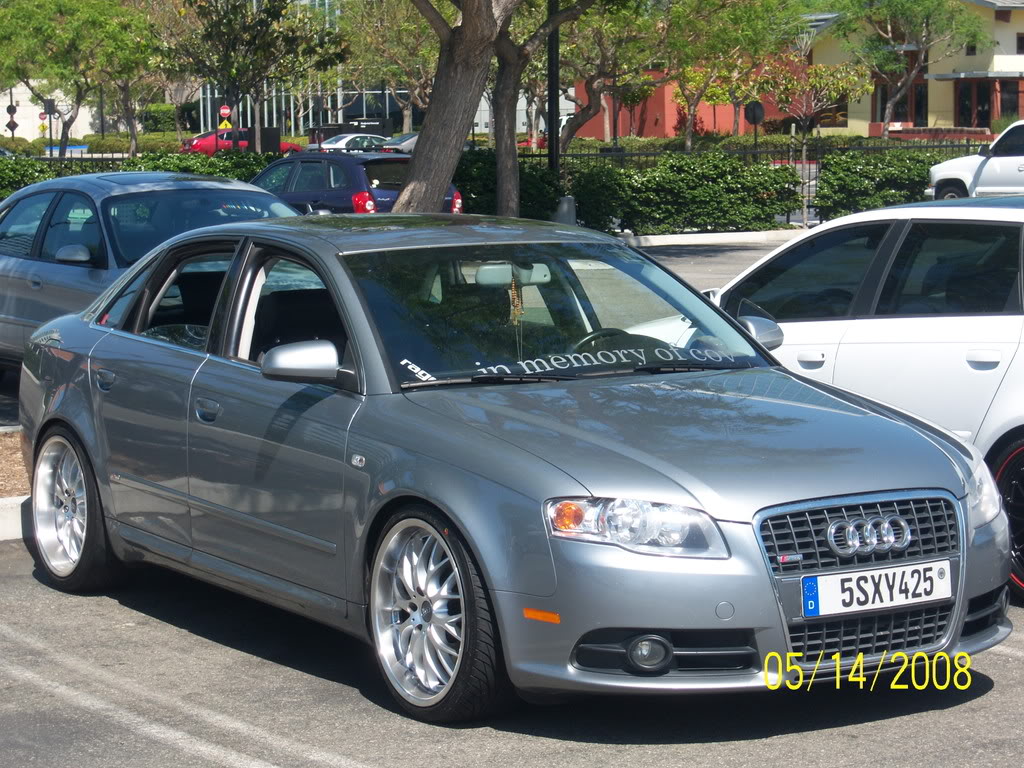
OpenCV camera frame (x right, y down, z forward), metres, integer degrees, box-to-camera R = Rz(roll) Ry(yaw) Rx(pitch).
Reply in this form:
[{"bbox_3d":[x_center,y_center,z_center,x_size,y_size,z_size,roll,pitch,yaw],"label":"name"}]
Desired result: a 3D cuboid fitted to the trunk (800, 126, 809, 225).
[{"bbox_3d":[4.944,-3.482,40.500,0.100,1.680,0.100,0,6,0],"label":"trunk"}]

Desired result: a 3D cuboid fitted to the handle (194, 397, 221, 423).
[{"bbox_3d":[-1.012,0.084,7.929,0.050,0.065,0.200,-3,6,-32],"label":"handle"}]

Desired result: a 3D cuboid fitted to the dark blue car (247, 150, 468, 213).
[{"bbox_3d":[-2.460,-2.490,33.050,1.705,1.470,4.330,-4,7,-33],"label":"dark blue car"}]

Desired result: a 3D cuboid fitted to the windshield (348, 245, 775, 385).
[{"bbox_3d":[0.128,-0.224,7.692,1.410,0.112,0.858,-3,37,-32],"label":"windshield"}]

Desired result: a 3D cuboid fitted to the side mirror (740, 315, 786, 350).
[{"bbox_3d":[0.818,-0.161,8.118,0.250,0.145,0.140,-4,6,-32],"label":"side mirror"}]

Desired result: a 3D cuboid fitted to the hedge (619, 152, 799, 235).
[{"bbox_3d":[3.264,-3.148,39.800,2.750,1.380,1.200,-3,6,-22],"label":"hedge"}]

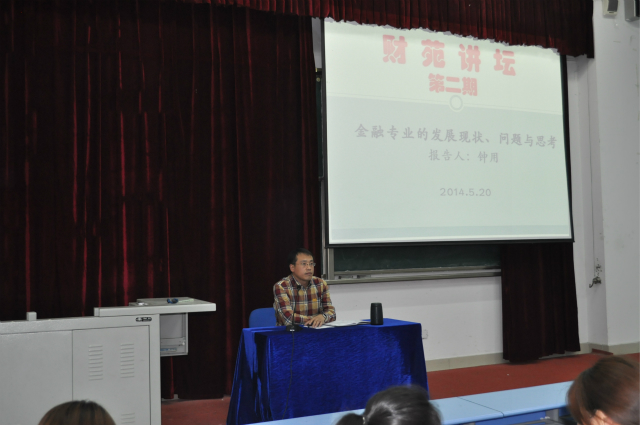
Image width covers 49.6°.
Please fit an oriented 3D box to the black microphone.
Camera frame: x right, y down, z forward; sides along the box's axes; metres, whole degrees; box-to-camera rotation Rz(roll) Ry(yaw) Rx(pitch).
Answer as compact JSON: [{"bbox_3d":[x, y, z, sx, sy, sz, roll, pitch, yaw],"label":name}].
[{"bbox_3d":[-0.174,0.640,4.700,0.085,0.325,0.125,-2,-3,27],"label":"black microphone"}]

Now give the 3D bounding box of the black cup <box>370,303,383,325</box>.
[{"bbox_3d":[0.409,0.727,4.977,0.086,0.153,0.086,-1,-3,0],"label":"black cup"}]

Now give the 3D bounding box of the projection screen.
[{"bbox_3d":[1.407,-0.794,7.046,3.035,2.240,0.060,0,-3,-25],"label":"projection screen"}]

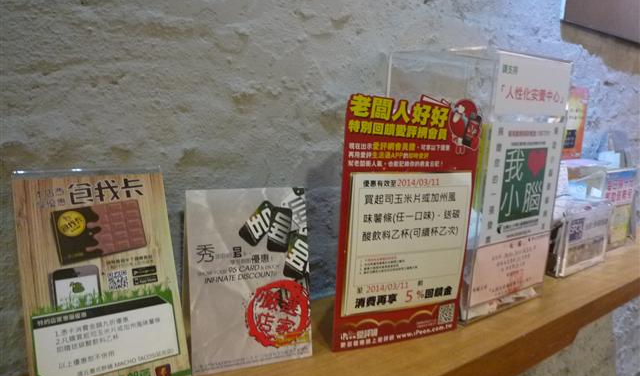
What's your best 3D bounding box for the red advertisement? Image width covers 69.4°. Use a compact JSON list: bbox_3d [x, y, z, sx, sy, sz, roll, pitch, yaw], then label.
[{"bbox_3d":[0.081,0.032,0.454,0.152,0.238,0.025,-1,10,-26],"label":"red advertisement"}]

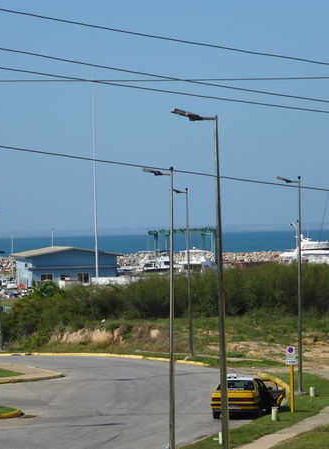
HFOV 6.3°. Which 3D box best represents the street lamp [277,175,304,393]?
[{"bbox_3d":[5.146,2.472,123.071,1.100,8.920,0.320,-1,0,10],"label":"street lamp"}]

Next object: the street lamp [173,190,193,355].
[{"bbox_3d":[0.849,2.554,156.907,1.100,9.020,0.320,-1,0,-13],"label":"street lamp"}]

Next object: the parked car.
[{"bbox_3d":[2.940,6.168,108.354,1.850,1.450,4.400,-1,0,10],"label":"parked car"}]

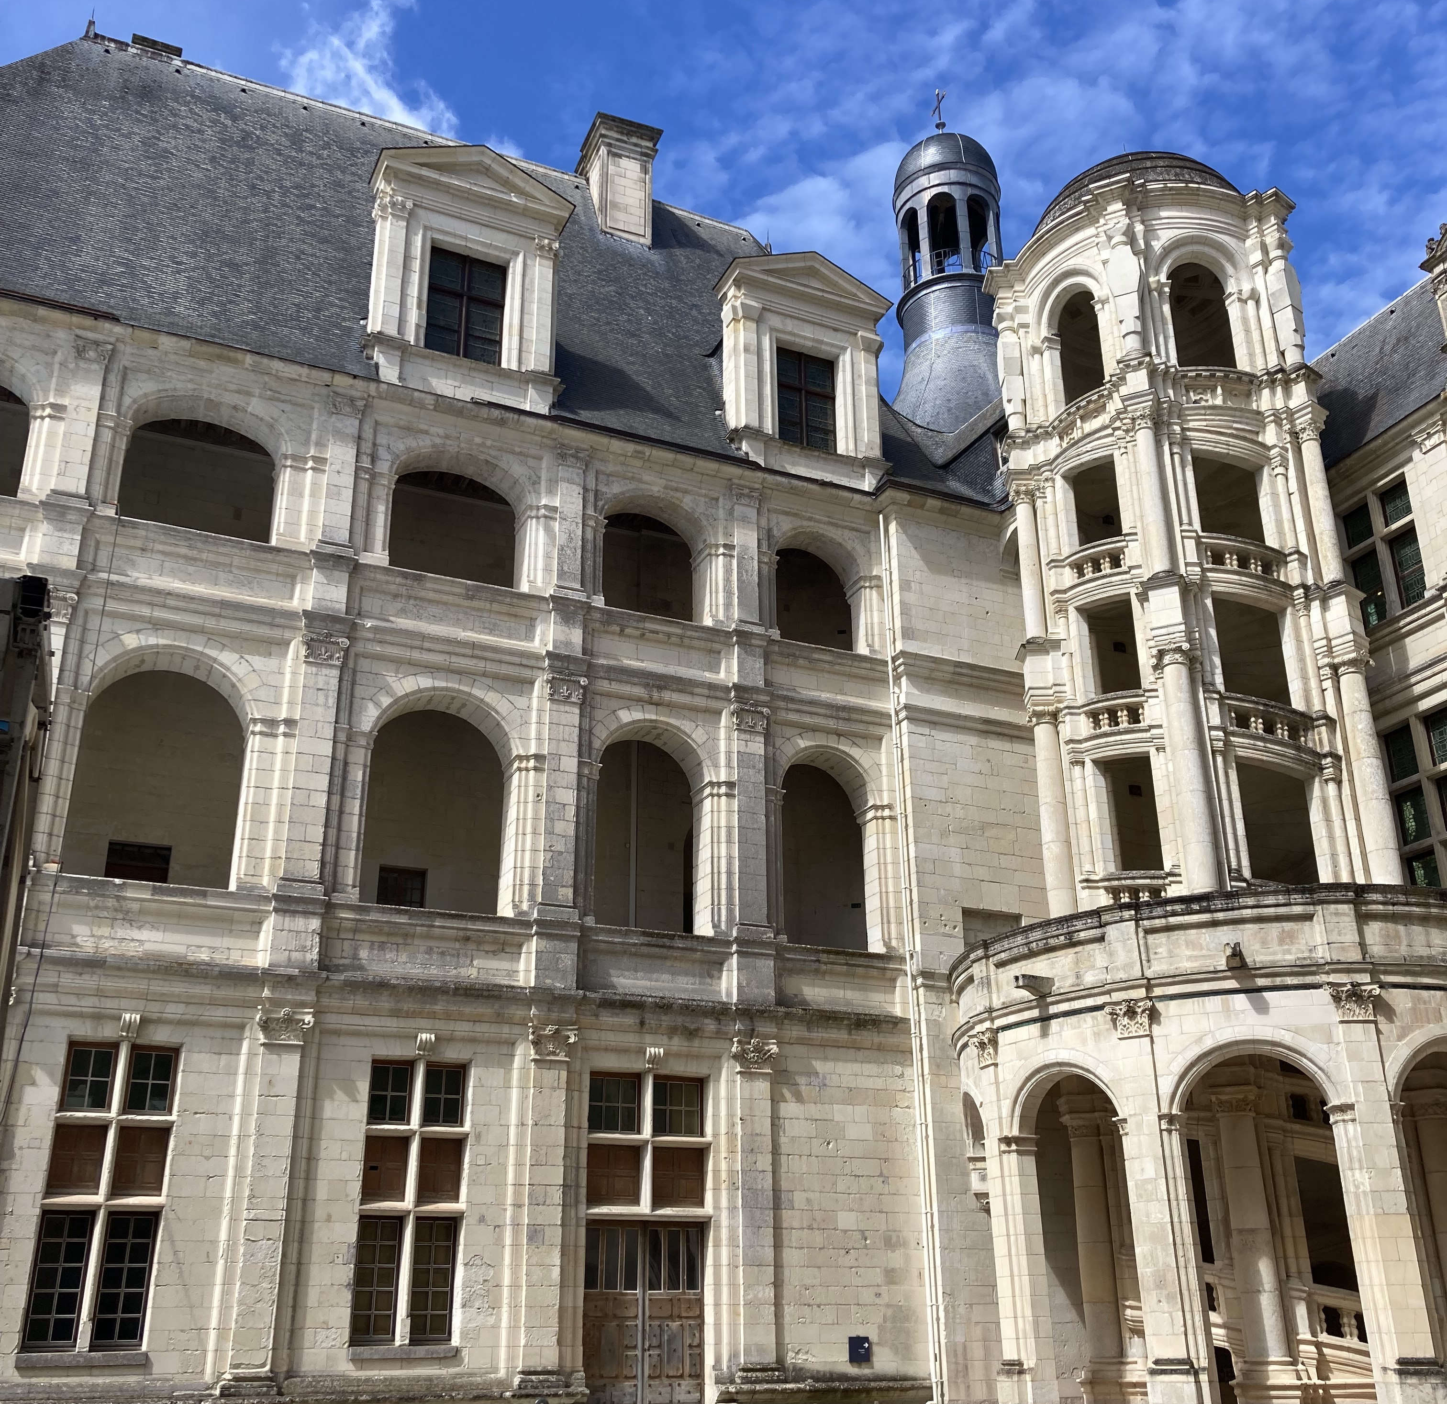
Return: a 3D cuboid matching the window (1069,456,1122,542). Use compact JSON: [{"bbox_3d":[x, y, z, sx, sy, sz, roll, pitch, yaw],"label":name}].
[{"bbox_3d":[7.595,-3.999,31.753,0.450,1.800,1.500,13,-26,-31],"label":"window"}]

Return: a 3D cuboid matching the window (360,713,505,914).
[{"bbox_3d":[-5.441,1.938,29.955,2.900,4.350,0.550,9,-25,-23],"label":"window"}]

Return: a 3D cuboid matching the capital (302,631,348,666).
[{"bbox_3d":[-7.004,-0.925,27.479,0.760,0.560,0.300,9,-25,-23],"label":"capital"}]

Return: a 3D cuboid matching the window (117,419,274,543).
[{"bbox_3d":[-9.639,-4.219,29.129,2.750,2.850,0.500,9,-24,-23],"label":"window"}]

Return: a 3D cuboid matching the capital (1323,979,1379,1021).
[{"bbox_3d":[9.616,4.583,23.882,0.740,0.600,0.360,-1,-22,0],"label":"capital"}]

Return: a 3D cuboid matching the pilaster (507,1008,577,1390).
[{"bbox_3d":[-3.148,8.788,27.632,0.950,6.200,0.350,9,-25,-23],"label":"pilaster"}]

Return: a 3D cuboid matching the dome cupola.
[{"bbox_3d":[6.965,-12.786,47.210,3.500,13.000,3.500,-1,-23,0],"label":"dome cupola"}]

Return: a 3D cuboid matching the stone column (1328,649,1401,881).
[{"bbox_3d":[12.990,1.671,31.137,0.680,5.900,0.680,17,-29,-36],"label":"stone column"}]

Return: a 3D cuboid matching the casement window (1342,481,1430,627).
[{"bbox_3d":[13.943,-3.111,32.705,0.350,2.850,1.850,8,-23,-20],"label":"casement window"}]

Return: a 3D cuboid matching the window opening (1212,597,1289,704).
[{"bbox_3d":[10.089,-0.901,29.606,1.360,2.000,0.400,3,-23,-8],"label":"window opening"}]

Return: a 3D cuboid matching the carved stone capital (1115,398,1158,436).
[{"bbox_3d":[8.368,-5.705,31.227,0.700,0.580,0.680,-10,-24,22],"label":"carved stone capital"}]

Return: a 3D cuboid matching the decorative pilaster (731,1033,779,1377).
[{"bbox_3d":[0.532,8.690,27.045,0.860,5.580,0.360,9,-24,-23],"label":"decorative pilaster"}]

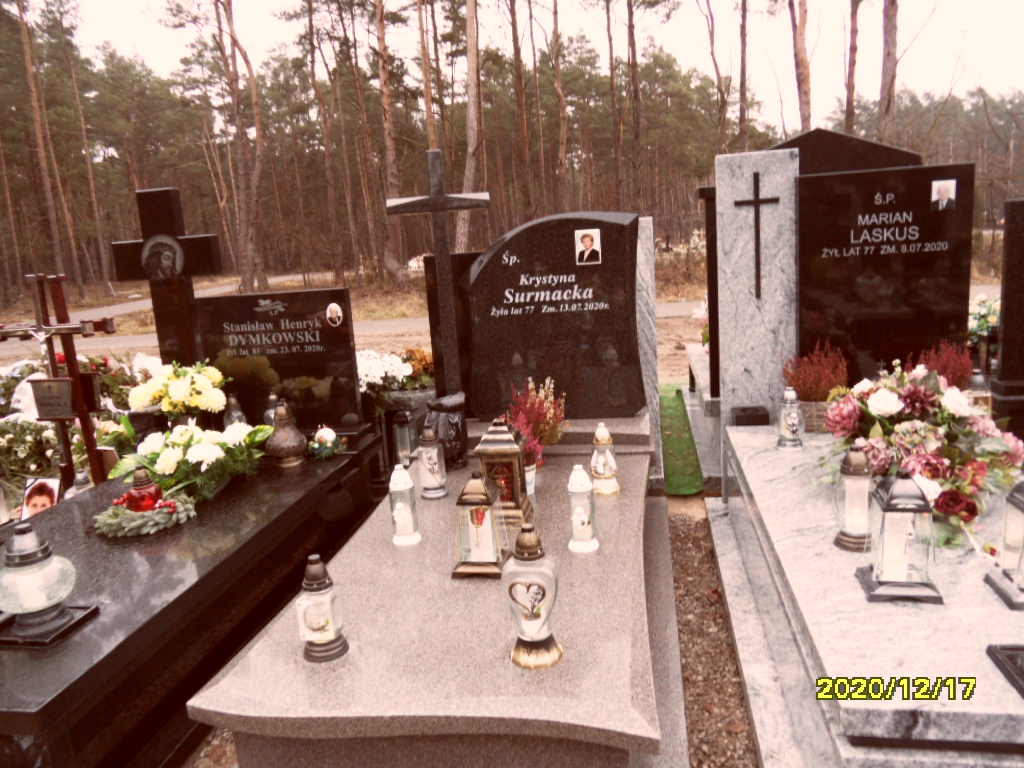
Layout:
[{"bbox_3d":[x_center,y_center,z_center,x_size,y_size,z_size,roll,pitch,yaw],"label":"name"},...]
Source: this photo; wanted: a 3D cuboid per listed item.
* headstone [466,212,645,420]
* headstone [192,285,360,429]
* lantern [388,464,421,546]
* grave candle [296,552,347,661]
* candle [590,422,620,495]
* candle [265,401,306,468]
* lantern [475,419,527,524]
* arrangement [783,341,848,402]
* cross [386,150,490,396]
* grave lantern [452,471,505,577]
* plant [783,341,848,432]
[{"bbox_3d":[0.206,-0.303,3.415,0.820,0.950,0.100,-2,12,11],"label":"headstone"},{"bbox_3d":[-1.143,-0.112,3.506,0.775,0.672,0.070,-2,12,11],"label":"headstone"},{"bbox_3d":[-0.315,0.355,2.082,0.081,0.227,0.081,-2,11,10],"label":"lantern"},{"bbox_3d":[-0.465,0.536,1.729,0.112,0.250,0.107,-4,12,3],"label":"grave candle"},{"bbox_3d":[0.364,0.285,2.777,0.109,0.273,0.109,-2,10,11],"label":"candle"},{"bbox_3d":[-0.926,0.204,2.936,0.163,0.268,0.163,-2,11,10],"label":"candle"},{"bbox_3d":[-0.034,0.305,2.555,0.165,0.372,0.165,-2,10,11],"label":"lantern"},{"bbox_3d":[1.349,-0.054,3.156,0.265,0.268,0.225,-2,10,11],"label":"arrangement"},{"bbox_3d":[-0.332,-0.459,3.551,0.497,1.345,0.085,-2,10,11],"label":"cross"},{"bbox_3d":[-0.091,0.364,1.883,0.130,0.258,0.126,-2,11,10],"label":"grave lantern"},{"bbox_3d":[1.354,0.011,3.168,0.265,0.405,0.225,-2,10,11],"label":"plant"}]

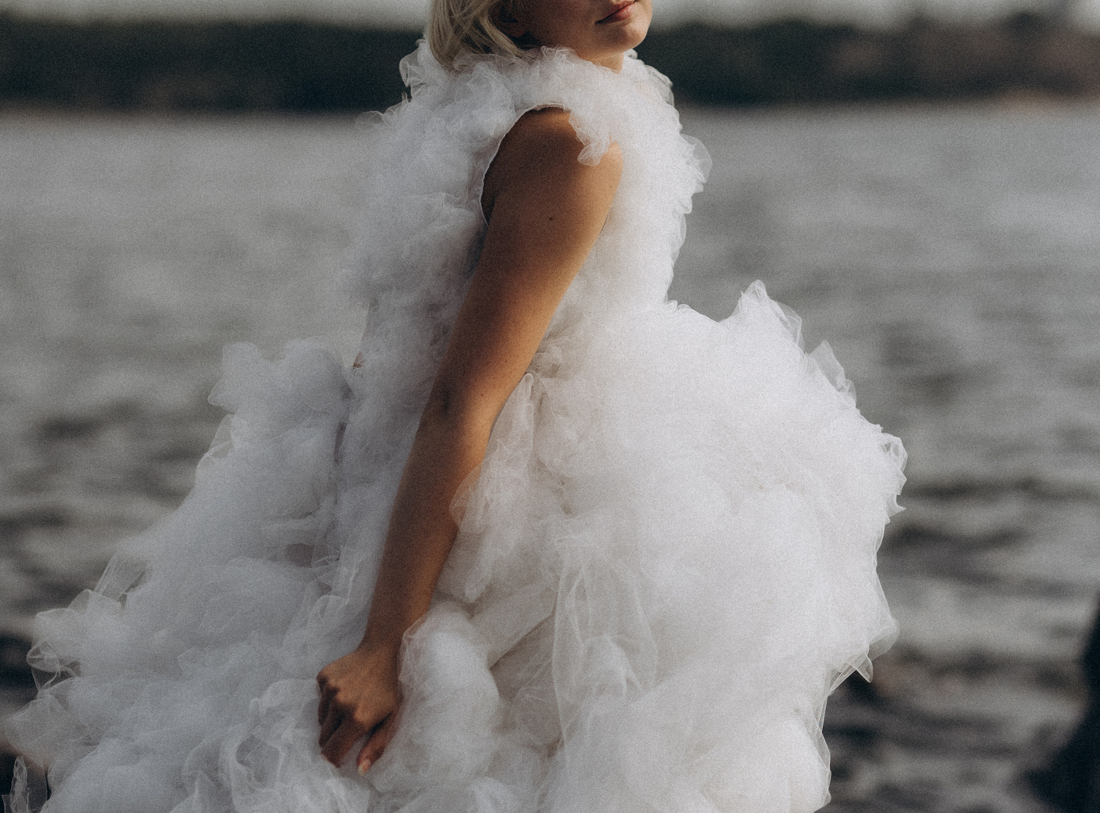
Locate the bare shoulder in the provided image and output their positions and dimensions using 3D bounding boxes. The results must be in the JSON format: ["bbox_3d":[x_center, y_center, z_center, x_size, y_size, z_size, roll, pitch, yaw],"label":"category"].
[{"bbox_3d":[0.003,-0.243,3.880,0.130,0.112,0.115,1,5,12],"label":"bare shoulder"}]

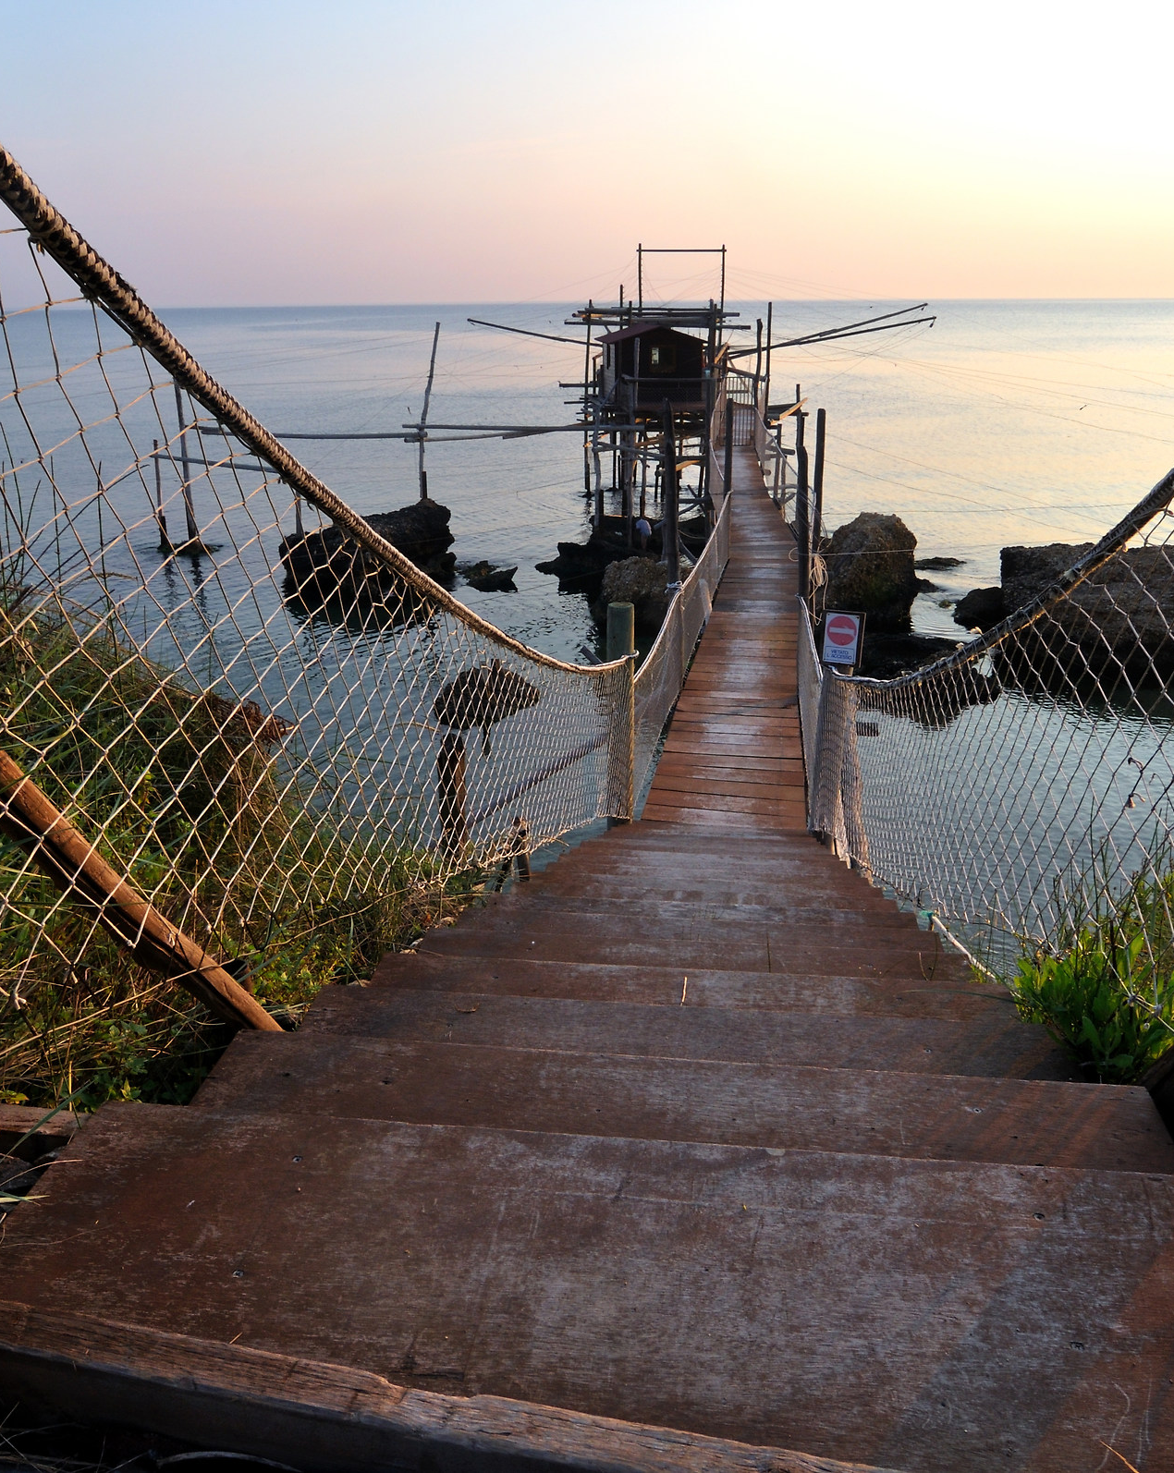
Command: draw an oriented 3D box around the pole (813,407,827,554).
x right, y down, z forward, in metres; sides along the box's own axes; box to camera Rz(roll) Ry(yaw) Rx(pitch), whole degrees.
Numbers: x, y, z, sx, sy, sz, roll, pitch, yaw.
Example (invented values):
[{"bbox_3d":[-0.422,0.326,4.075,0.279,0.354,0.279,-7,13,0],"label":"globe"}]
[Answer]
[{"bbox_3d":[3.075,-3.299,14.678,0.130,2.071,0.130,1,22,12],"label":"pole"}]

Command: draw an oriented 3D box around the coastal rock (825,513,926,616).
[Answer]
[{"bbox_3d":[8.166,-4.881,30.805,2.650,2.550,2.400,5,22,14],"label":"coastal rock"}]

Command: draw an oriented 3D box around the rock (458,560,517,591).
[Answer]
[{"bbox_3d":[-3.086,-5.030,34.016,1.750,0.750,1.300,-3,21,-5],"label":"rock"}]

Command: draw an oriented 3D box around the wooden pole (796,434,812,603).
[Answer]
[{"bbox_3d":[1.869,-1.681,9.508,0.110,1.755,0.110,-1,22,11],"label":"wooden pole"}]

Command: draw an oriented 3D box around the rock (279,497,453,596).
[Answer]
[{"bbox_3d":[-6.921,-6.075,34.395,5.100,2.400,3.200,-5,22,-11],"label":"rock"}]

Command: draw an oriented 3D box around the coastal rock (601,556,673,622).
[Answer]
[{"bbox_3d":[1.576,-4.213,30.818,2.250,1.500,2.100,0,21,3],"label":"coastal rock"}]

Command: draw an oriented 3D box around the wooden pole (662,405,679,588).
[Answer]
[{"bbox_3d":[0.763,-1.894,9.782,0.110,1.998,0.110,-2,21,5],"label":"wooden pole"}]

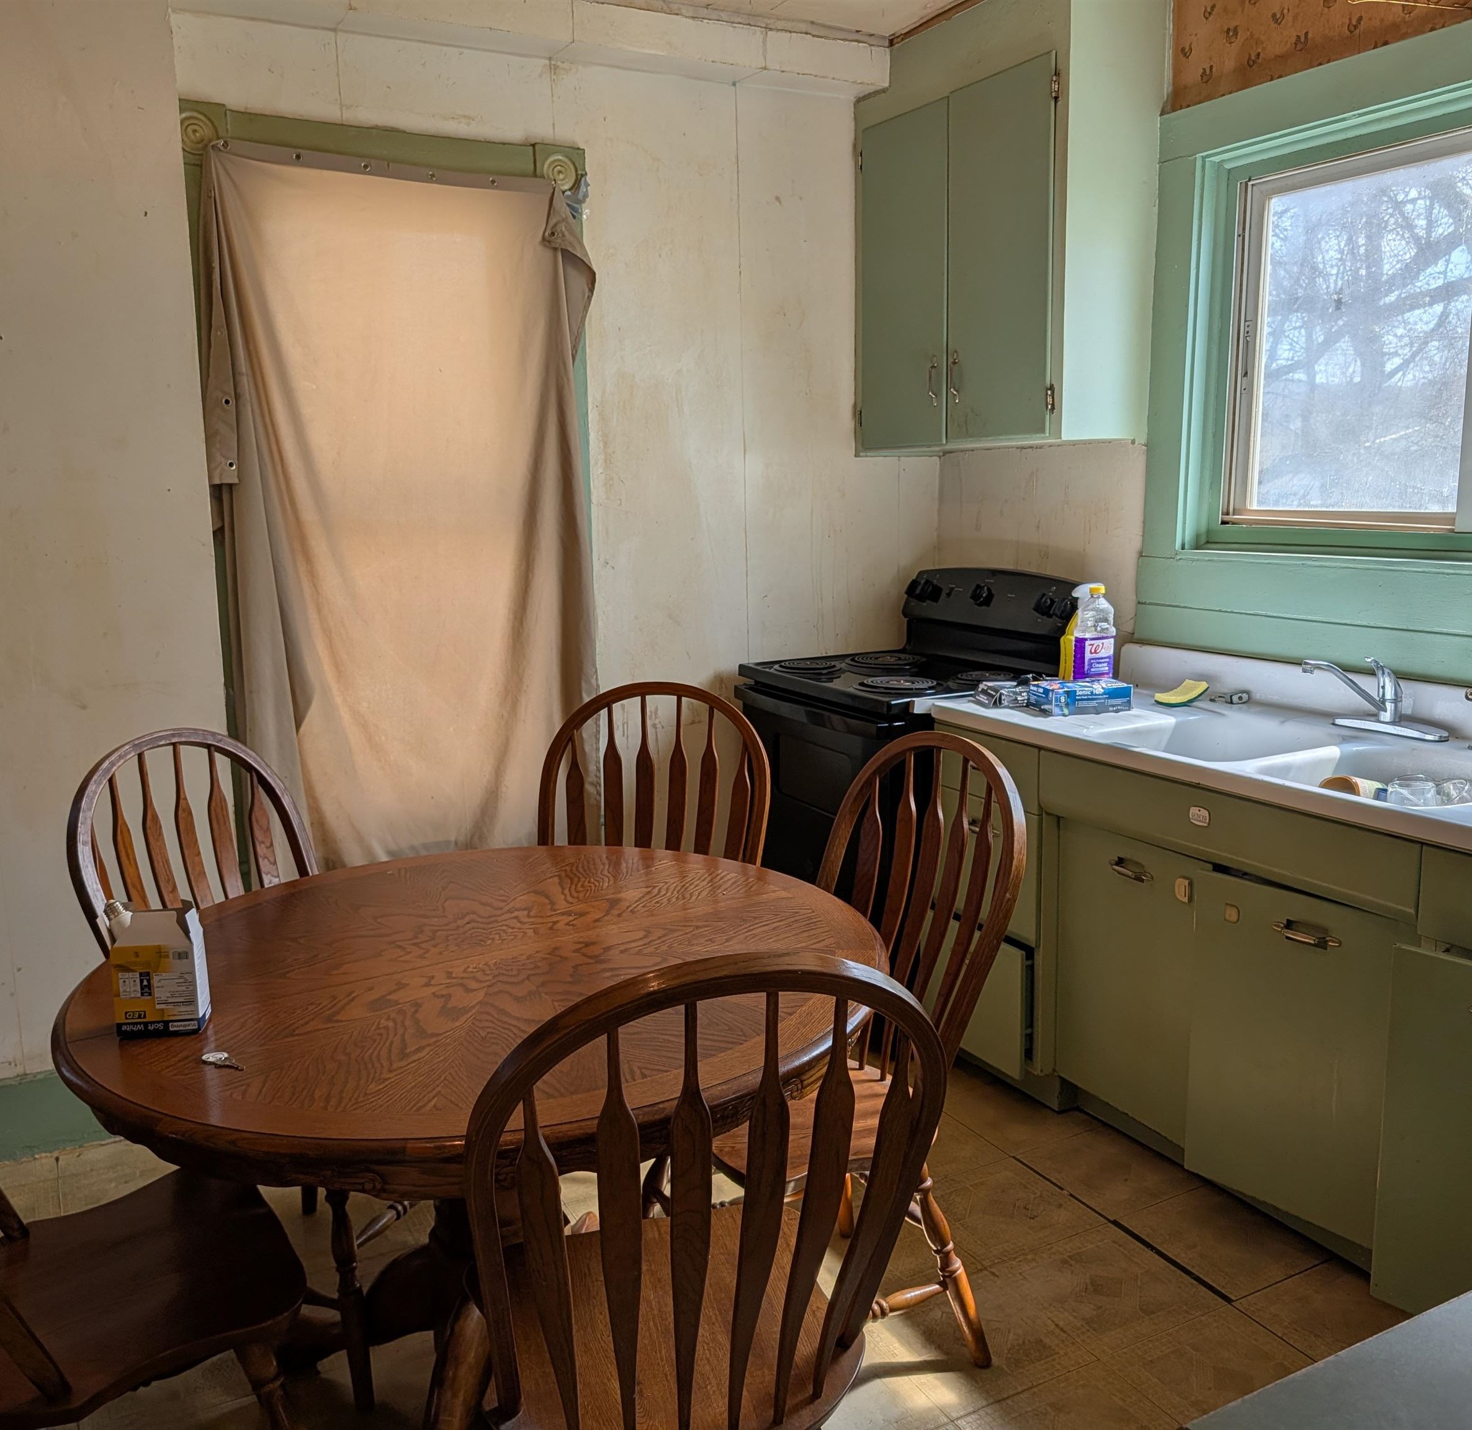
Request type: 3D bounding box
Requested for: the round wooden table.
[{"bbox_3d":[-0.373,0.741,2.153,1.235,0.762,1.235,-7,12,-28],"label":"round wooden table"}]

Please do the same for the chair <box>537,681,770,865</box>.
[{"bbox_3d":[-0.226,0.502,2.643,0.500,1.050,0.600,2,11,15],"label":"chair"}]

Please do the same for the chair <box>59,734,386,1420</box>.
[{"bbox_3d":[-0.783,0.559,2.389,0.600,1.050,0.500,4,12,28],"label":"chair"}]

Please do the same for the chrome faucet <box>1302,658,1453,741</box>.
[{"bbox_3d":[1.331,-0.038,2.799,0.220,0.165,0.250,-6,11,-24],"label":"chrome faucet"}]

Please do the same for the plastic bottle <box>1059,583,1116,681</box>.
[{"bbox_3d":[0.902,-0.194,3.372,0.100,0.285,0.080,-5,11,-19],"label":"plastic bottle"}]

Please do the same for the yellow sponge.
[{"bbox_3d":[1.105,-0.059,3.272,0.110,0.045,0.075,-7,12,-28],"label":"yellow sponge"}]

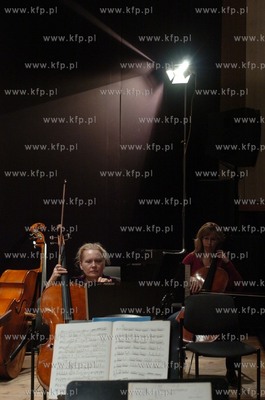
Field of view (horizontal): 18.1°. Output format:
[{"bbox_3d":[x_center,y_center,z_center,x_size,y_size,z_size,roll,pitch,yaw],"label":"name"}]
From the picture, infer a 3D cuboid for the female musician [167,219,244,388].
[{"bbox_3d":[0.585,0.820,6.620,0.620,1.260,0.750,0,-1,7],"label":"female musician"}]

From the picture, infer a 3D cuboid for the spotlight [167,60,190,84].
[{"bbox_3d":[0.470,-1.303,8.500,0.280,0.260,0.260,0,17,39],"label":"spotlight"}]

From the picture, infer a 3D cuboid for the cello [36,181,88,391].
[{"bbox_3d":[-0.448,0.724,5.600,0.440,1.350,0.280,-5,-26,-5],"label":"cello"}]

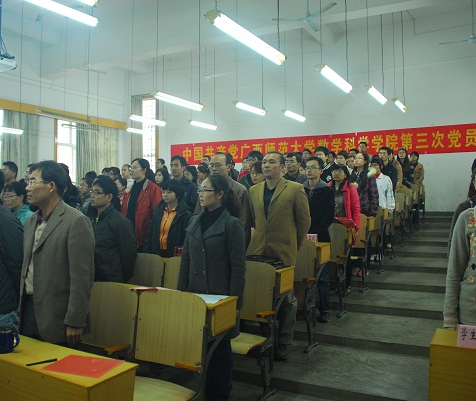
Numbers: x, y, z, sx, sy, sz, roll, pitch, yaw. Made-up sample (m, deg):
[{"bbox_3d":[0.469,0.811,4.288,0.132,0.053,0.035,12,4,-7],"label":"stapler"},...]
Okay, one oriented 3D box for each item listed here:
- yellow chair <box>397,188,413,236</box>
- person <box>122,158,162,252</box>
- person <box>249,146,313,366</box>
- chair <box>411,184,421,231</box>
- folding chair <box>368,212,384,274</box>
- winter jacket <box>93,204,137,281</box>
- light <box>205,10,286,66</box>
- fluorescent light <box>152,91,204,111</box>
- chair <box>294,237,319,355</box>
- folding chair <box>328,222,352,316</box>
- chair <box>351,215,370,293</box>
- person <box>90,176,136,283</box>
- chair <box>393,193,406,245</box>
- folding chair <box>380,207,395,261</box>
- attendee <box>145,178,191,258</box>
[{"bbox_3d":[3.130,0.249,8.790,0.540,0.930,0.500,0,0,30],"label":"yellow chair"},{"bbox_3d":[-0.992,0.413,4.685,0.480,1.700,0.300,0,0,30],"label":"person"},{"bbox_3d":[0.341,0.452,3.700,0.540,1.690,0.360,0,0,30],"label":"person"},{"bbox_3d":[3.652,0.156,9.667,0.480,0.900,0.500,0,0,30],"label":"chair"},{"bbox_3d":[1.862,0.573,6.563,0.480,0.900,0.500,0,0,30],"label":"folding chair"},{"bbox_3d":[-0.982,0.382,3.582,0.460,0.680,0.310,0,0,42],"label":"winter jacket"},{"bbox_3d":[0.113,-1.321,3.763,0.100,0.060,1.220,0,0,32],"label":"light"},{"bbox_3d":[-0.917,-1.587,7.241,0.130,0.100,1.240,0,0,30],"label":"fluorescent light"},{"bbox_3d":[0.432,0.824,4.045,0.540,0.930,0.500,0,0,30],"label":"chair"},{"bbox_3d":[0.882,0.728,4.836,0.540,0.930,0.500,0,0,30],"label":"folding chair"},{"bbox_3d":[1.331,0.632,5.627,0.540,0.930,0.500,0,0,30],"label":"chair"},{"bbox_3d":[-0.982,0.634,3.585,0.450,1.650,0.290,0,0,42],"label":"person"},{"bbox_3d":[2.681,0.345,7.999,0.540,0.930,0.500,0,0,30],"label":"chair"},{"bbox_3d":[2.231,0.441,7.208,0.540,0.930,0.500,0,0,30],"label":"folding chair"},{"bbox_3d":[-0.679,0.565,4.405,0.460,1.550,0.290,0,0,22],"label":"attendee"}]

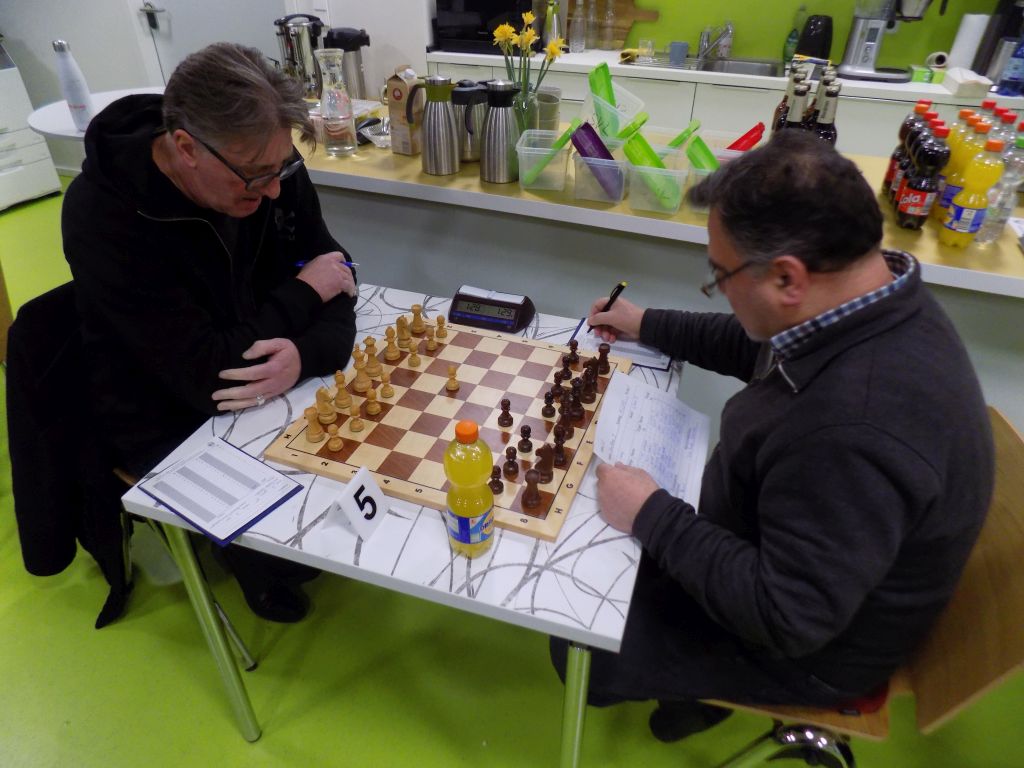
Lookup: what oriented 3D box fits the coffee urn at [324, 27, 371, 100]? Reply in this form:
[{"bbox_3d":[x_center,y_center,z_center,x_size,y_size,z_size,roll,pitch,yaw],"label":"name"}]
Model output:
[{"bbox_3d":[-0.656,-1.301,2.759,0.170,0.275,0.140,10,35,13],"label":"coffee urn"}]

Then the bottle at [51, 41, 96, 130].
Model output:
[{"bbox_3d":[-1.396,-0.949,2.172,0.072,0.260,0.072,-18,39,-25],"label":"bottle"}]

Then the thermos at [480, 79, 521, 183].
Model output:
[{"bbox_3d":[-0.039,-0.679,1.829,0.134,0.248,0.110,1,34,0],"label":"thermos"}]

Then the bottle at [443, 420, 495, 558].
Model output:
[{"bbox_3d":[-0.057,0.148,0.935,0.066,0.226,0.066,1,35,0],"label":"bottle"}]

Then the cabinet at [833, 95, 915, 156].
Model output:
[{"bbox_3d":[1.841,-1.153,3.617,0.600,0.790,0.580,13,36,16],"label":"cabinet"}]

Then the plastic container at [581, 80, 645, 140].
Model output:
[{"bbox_3d":[0.313,-0.859,2.163,0.144,0.112,0.164,34,44,2],"label":"plastic container"}]

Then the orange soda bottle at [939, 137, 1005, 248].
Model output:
[{"bbox_3d":[1.006,-0.412,1.482,0.066,0.225,0.066,22,40,28],"label":"orange soda bottle"}]

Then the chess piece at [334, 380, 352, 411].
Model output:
[{"bbox_3d":[-0.312,0.006,1.241,0.032,0.071,0.032,13,36,16],"label":"chess piece"}]

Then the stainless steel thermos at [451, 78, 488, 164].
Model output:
[{"bbox_3d":[-0.130,-0.785,2.026,0.150,0.212,0.115,1,35,0],"label":"stainless steel thermos"}]

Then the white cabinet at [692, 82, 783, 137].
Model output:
[{"bbox_3d":[1.421,-1.141,3.458,1.000,0.750,0.560,12,36,16],"label":"white cabinet"}]

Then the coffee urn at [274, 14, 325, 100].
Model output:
[{"bbox_3d":[-0.868,-1.318,2.757,0.175,0.300,0.160,18,38,23],"label":"coffee urn"}]

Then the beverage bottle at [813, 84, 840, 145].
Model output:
[{"bbox_3d":[0.798,-0.633,1.770,0.067,0.258,0.067,15,37,19],"label":"beverage bottle"}]

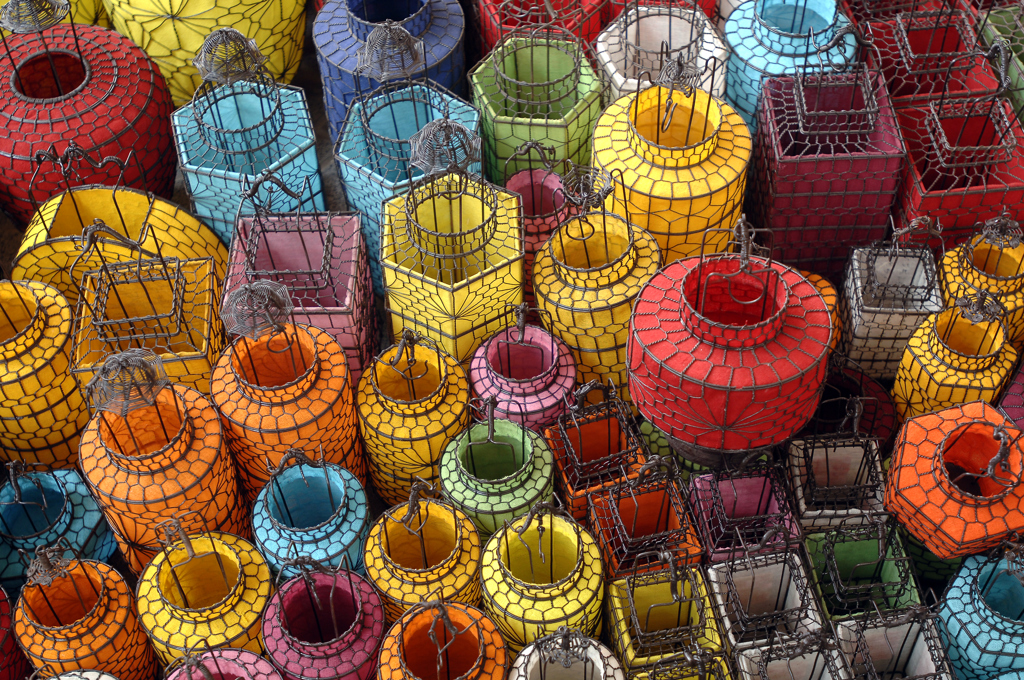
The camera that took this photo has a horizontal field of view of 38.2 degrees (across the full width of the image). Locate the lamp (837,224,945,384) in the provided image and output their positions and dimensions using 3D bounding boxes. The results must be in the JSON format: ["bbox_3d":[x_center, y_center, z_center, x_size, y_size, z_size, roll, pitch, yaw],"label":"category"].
[{"bbox_3d":[0.503,-0.059,1.957,0.112,0.206,0.112,-1,52,1],"label":"lamp"}]

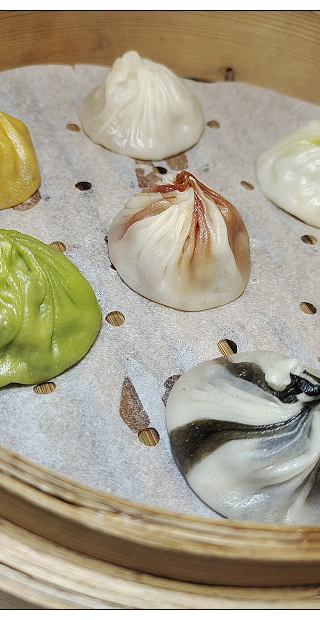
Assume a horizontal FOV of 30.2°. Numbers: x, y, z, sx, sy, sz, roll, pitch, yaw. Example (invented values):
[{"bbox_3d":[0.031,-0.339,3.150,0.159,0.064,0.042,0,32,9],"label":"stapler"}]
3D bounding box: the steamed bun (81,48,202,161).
[{"bbox_3d":[-0.004,-0.086,0.235,0.050,0.027,0.054,6,49,-7],"label":"steamed bun"}]

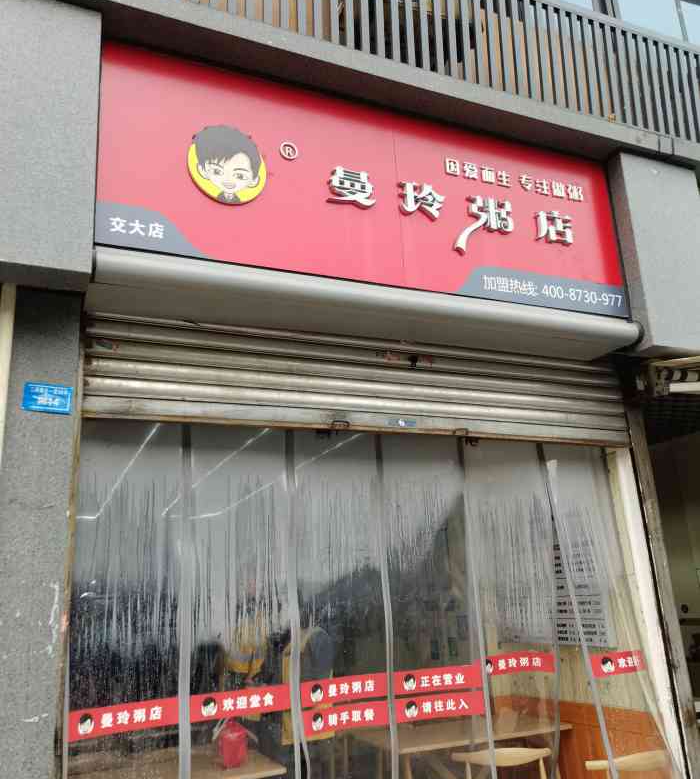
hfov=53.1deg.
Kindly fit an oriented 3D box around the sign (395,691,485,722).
[{"bbox_3d":[0.423,1.459,3.221,0.464,0.101,0.010,4,-18,-23],"label":"sign"}]

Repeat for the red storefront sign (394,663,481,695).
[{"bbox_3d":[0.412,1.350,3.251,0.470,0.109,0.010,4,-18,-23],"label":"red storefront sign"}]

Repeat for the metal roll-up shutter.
[{"bbox_3d":[0.224,0.008,3.510,2.925,0.460,0.060,4,-18,-23],"label":"metal roll-up shutter"}]

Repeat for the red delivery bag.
[{"bbox_3d":[-0.582,1.769,3.498,0.145,0.200,0.130,4,-18,-23],"label":"red delivery bag"}]

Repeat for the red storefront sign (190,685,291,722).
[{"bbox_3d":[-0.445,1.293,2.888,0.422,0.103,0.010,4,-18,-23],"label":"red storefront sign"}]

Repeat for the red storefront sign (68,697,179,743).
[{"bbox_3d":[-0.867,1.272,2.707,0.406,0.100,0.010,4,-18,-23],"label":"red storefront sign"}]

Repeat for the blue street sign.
[{"bbox_3d":[-1.203,0.037,2.796,0.176,0.114,0.010,4,-18,-23],"label":"blue street sign"}]

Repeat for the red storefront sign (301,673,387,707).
[{"bbox_3d":[-0.021,1.314,3.070,0.405,0.098,0.010,4,-18,-23],"label":"red storefront sign"}]

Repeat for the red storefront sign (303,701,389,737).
[{"bbox_3d":[-0.010,1.427,3.038,0.399,0.101,0.010,4,-18,-23],"label":"red storefront sign"}]

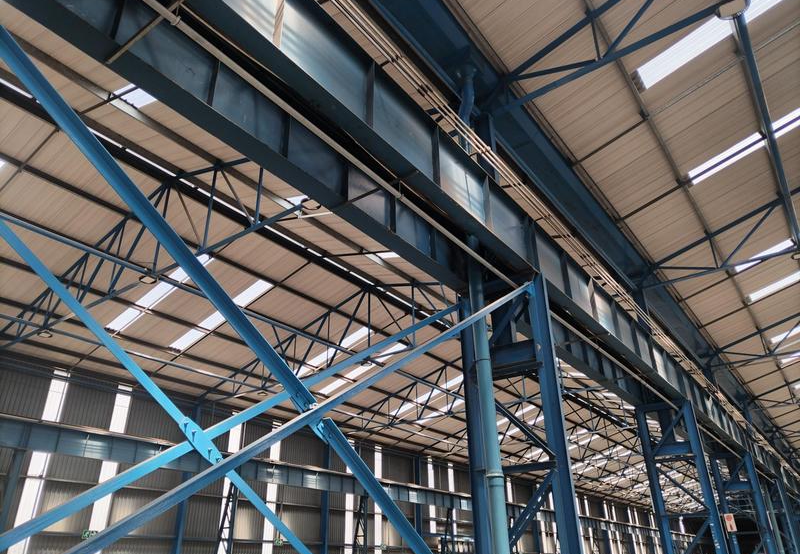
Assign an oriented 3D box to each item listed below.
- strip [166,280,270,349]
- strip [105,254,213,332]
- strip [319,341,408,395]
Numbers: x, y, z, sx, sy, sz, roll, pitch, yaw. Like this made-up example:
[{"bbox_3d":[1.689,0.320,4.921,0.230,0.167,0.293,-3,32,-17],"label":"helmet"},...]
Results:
[{"bbox_3d":[-7.187,1.602,23.969,5.550,0.050,0.660,-33,-38,22],"label":"strip"},{"bbox_3d":[-8.816,0.614,21.933,5.550,0.050,0.660,-33,-38,22],"label":"strip"},{"bbox_3d":[-1.964,4.771,30.500,5.550,0.050,0.660,-33,-38,22],"label":"strip"}]

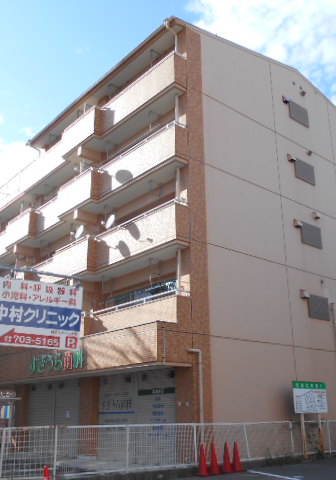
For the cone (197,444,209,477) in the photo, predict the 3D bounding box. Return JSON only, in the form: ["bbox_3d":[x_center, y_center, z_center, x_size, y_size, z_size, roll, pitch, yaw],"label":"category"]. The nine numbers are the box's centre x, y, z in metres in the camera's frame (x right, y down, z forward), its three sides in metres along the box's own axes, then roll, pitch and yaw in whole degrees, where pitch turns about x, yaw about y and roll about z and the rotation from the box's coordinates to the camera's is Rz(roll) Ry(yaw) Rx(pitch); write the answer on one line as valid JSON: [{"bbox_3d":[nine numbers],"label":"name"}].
[{"bbox_3d":[0.853,5.341,11.670,0.300,0.700,0.300,0,-19,0],"label":"cone"}]

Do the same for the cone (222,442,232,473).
[{"bbox_3d":[1.454,5.300,11.740,0.310,0.700,0.310,0,-19,0],"label":"cone"}]

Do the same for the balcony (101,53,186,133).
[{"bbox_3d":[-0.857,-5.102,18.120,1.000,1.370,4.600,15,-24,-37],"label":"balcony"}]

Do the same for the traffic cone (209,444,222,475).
[{"bbox_3d":[1.178,5.442,11.963,0.300,0.700,0.300,15,-24,-37],"label":"traffic cone"}]

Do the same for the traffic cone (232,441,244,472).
[{"bbox_3d":[1.702,5.281,11.737,0.310,0.700,0.310,0,-19,0],"label":"traffic cone"}]

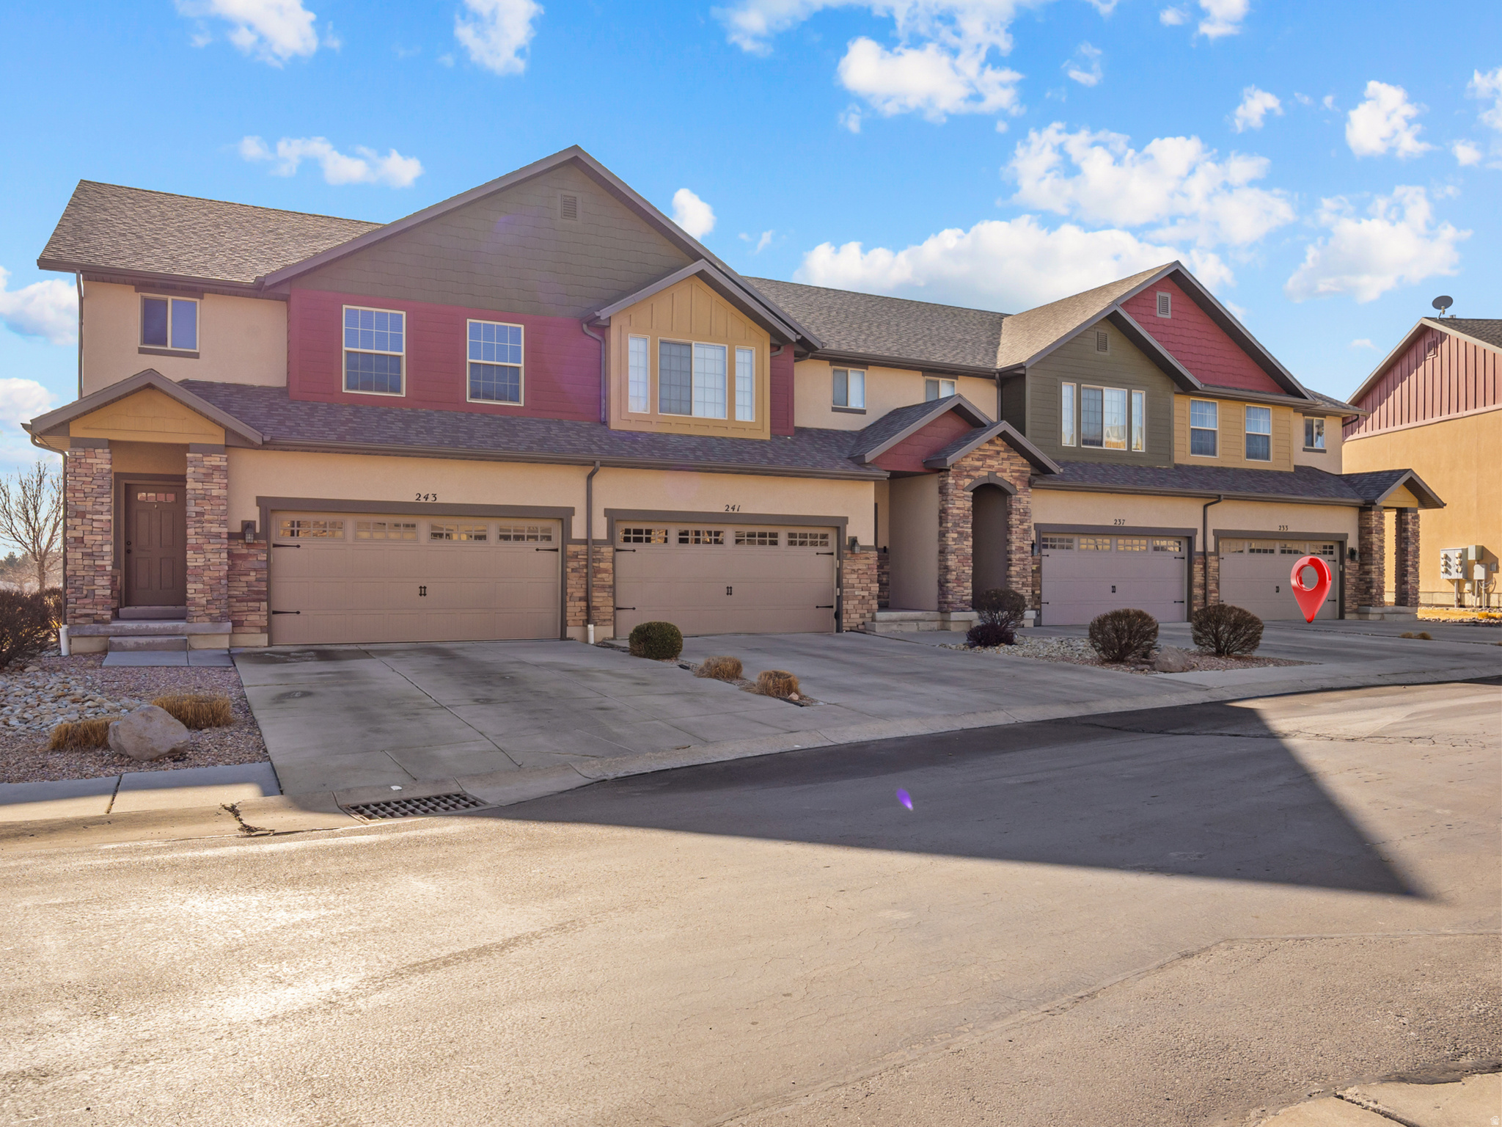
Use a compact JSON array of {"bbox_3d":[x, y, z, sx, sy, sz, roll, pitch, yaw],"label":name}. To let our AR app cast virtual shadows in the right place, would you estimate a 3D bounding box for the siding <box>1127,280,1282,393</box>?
[{"bbox_3d":[12.461,-6.249,30.910,6.406,2.778,0.101,1,-1,-27],"label":"siding"}]

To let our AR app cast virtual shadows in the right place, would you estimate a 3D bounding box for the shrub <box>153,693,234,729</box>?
[{"bbox_3d":[-5.602,1.493,11.350,0.815,0.283,0.720,1,-1,-28],"label":"shrub"}]

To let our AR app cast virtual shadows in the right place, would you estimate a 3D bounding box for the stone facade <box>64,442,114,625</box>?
[{"bbox_3d":[-9.938,-0.431,16.981,0.563,2.663,0.580,1,-1,-27],"label":"stone facade"}]

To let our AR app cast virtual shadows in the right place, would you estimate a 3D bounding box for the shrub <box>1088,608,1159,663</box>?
[{"bbox_3d":[6.298,1.222,19.100,1.151,0.900,1.100,1,-1,-27],"label":"shrub"}]

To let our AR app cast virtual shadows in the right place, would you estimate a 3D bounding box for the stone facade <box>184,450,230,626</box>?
[{"bbox_3d":[-8.453,-0.380,17.527,0.595,2.608,0.502,1,-1,-27],"label":"stone facade"}]

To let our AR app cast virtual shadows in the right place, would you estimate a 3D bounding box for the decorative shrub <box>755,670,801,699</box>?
[{"bbox_3d":[0.343,1.530,14.350,0.582,0.330,0.550,0,-1,0],"label":"decorative shrub"}]

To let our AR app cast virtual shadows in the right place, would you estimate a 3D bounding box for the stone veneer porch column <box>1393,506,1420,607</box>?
[{"bbox_3d":[18.554,-0.157,31.901,0.568,2.781,0.426,0,-1,-28],"label":"stone veneer porch column"}]

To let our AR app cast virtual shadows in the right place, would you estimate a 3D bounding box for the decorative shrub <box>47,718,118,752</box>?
[{"bbox_3d":[-6.198,1.592,10.500,0.583,0.290,0.500,1,-1,-30],"label":"decorative shrub"}]

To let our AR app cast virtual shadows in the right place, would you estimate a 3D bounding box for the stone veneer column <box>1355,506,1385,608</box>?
[{"bbox_3d":[17.123,-0.188,31.140,0.579,2.801,0.447,0,-1,-28],"label":"stone veneer column"}]

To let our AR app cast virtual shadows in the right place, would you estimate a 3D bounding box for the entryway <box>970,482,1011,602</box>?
[{"bbox_3d":[5.129,-0.348,24.815,1.024,2.783,0.452,1,-1,-27],"label":"entryway"}]

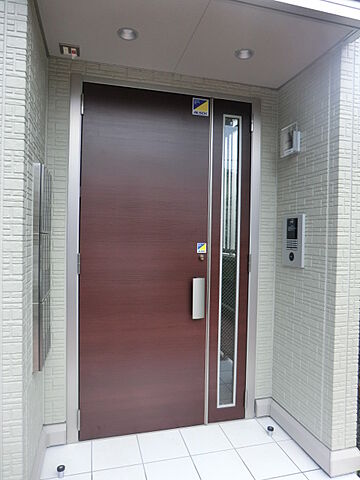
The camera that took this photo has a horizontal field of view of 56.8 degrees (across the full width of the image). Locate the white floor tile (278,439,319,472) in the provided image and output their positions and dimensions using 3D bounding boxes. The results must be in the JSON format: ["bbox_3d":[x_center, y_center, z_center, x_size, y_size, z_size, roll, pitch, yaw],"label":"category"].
[{"bbox_3d":[0.749,1.378,2.125,0.127,0.010,0.297,1,1,-15],"label":"white floor tile"}]

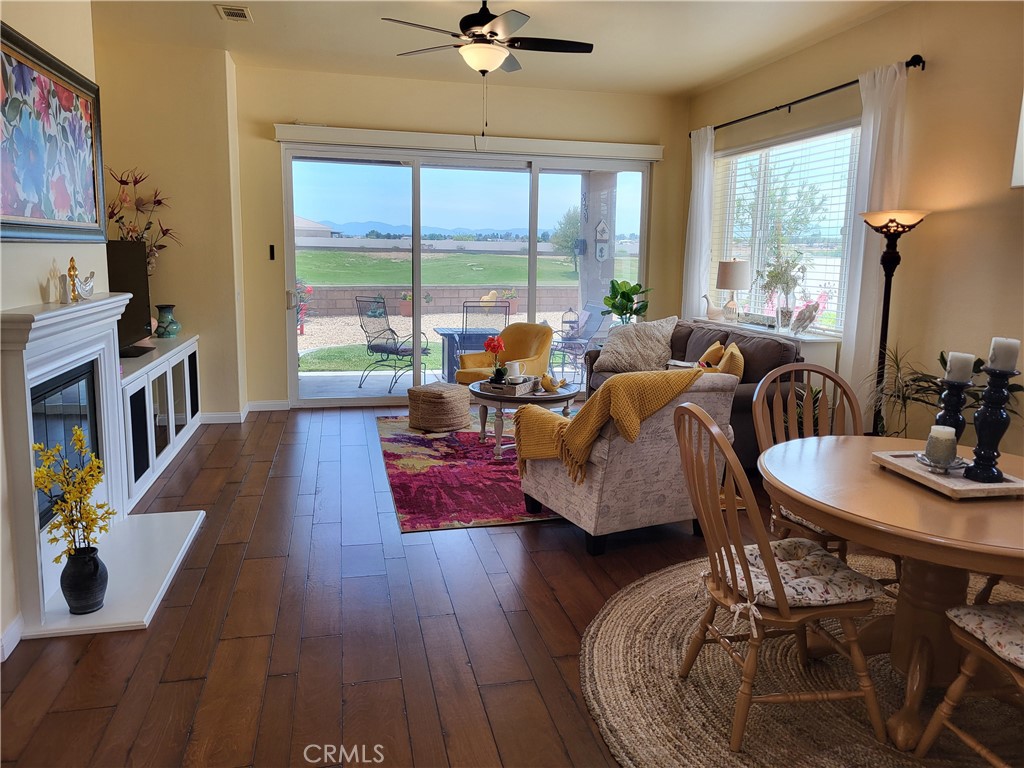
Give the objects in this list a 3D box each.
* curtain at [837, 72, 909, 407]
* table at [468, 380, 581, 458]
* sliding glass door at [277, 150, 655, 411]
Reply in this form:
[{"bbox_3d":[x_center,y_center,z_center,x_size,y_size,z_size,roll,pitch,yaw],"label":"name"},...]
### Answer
[{"bbox_3d":[2.267,-0.614,4.889,0.100,2.660,0.490,-1,10,-12],"label":"curtain"},{"bbox_3d":[0.076,0.268,5.881,0.848,0.460,0.848,-1,10,-13],"label":"table"},{"bbox_3d":[-0.363,-0.970,7.404,3.485,2.404,0.121,-1,10,-13],"label":"sliding glass door"}]

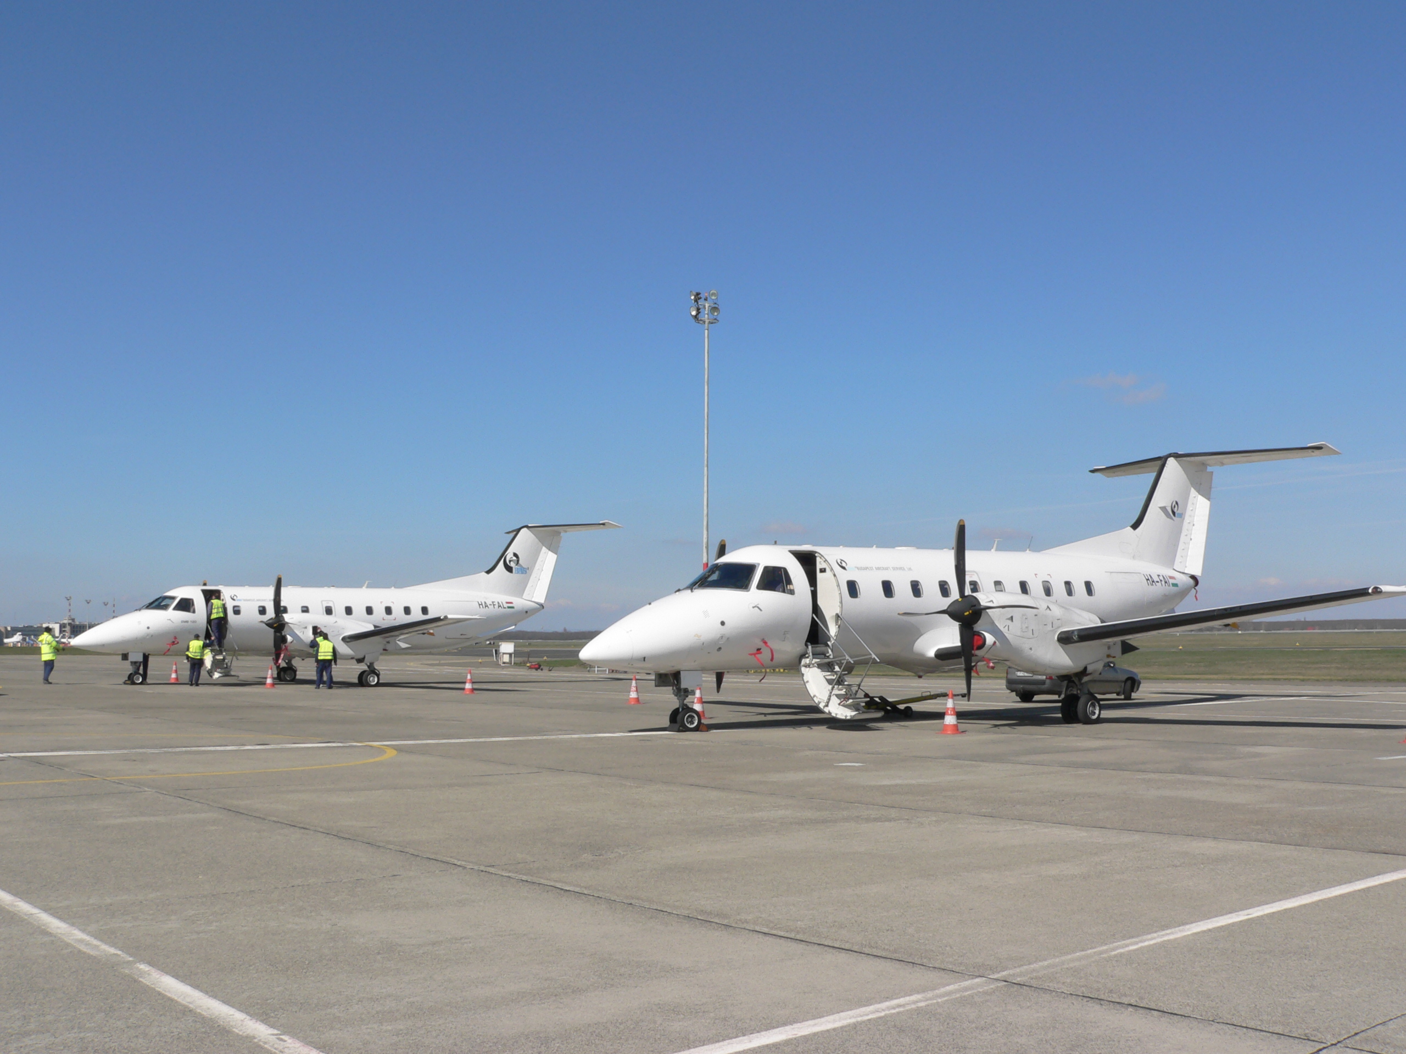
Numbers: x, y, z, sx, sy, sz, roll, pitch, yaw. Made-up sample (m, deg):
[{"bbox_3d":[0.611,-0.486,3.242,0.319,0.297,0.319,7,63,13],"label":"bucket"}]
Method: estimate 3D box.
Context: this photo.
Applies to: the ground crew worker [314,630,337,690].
[{"bbox_3d":[-11.768,4.178,45.700,0.600,1.780,0.380,2,-5,-22],"label":"ground crew worker"}]

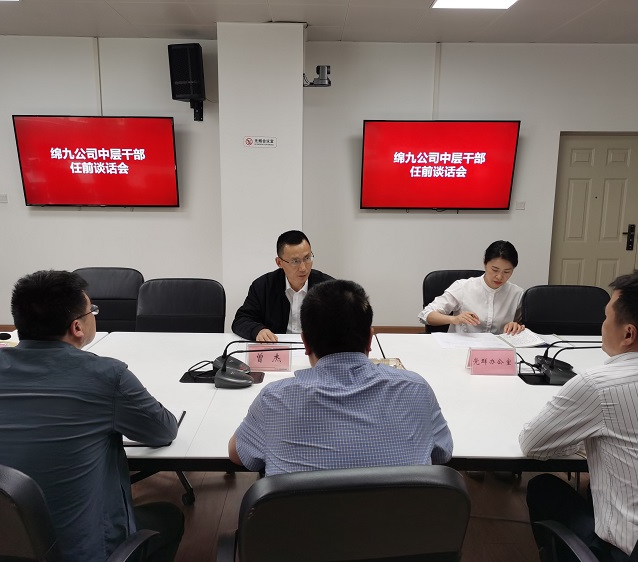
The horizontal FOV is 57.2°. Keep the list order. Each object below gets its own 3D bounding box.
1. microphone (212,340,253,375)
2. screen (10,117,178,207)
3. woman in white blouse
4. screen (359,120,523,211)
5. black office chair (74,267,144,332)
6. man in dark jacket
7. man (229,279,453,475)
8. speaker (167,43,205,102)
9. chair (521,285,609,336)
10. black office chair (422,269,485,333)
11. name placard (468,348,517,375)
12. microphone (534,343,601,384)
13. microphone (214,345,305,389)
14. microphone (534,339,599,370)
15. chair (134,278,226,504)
[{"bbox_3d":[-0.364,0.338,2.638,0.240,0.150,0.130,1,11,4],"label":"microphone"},{"bbox_3d":[-2.068,-1.108,5.485,1.452,0.832,0.070,0,19,-1],"label":"screen"},{"bbox_3d":[0.880,0.418,3.338,0.580,1.250,0.680,1,11,3],"label":"woman in white blouse"},{"bbox_3d":[1.138,-1.087,5.560,1.452,0.832,0.070,0,21,0],"label":"screen"},{"bbox_3d":[-1.382,0.434,3.654,0.620,0.970,0.640,0,10,-2],"label":"black office chair"},{"bbox_3d":[-0.130,0.385,3.100,0.600,1.280,0.720,-1,10,-7],"label":"man in dark jacket"},{"bbox_3d":[0.061,0.623,1.651,0.610,1.310,0.740,0,10,-1],"label":"man"},{"bbox_3d":[-1.172,-1.856,5.197,0.270,0.485,0.250,1,21,2],"label":"speaker"},{"bbox_3d":[1.428,0.543,3.184,0.620,0.970,0.640,0,10,-1],"label":"chair"},{"bbox_3d":[0.934,0.464,3.612,0.620,0.970,0.640,0,10,-1],"label":"black office chair"},{"bbox_3d":[0.734,0.337,2.480,0.192,0.104,0.095,0,10,-1],"label":"name placard"},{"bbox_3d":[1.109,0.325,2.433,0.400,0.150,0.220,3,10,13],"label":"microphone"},{"bbox_3d":[-0.242,0.365,2.488,0.420,0.155,0.130,1,11,4],"label":"microphone"},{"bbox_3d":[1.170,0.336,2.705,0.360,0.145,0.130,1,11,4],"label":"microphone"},{"bbox_3d":[-0.809,0.552,3.181,0.600,1.020,0.700,0,11,0],"label":"chair"}]

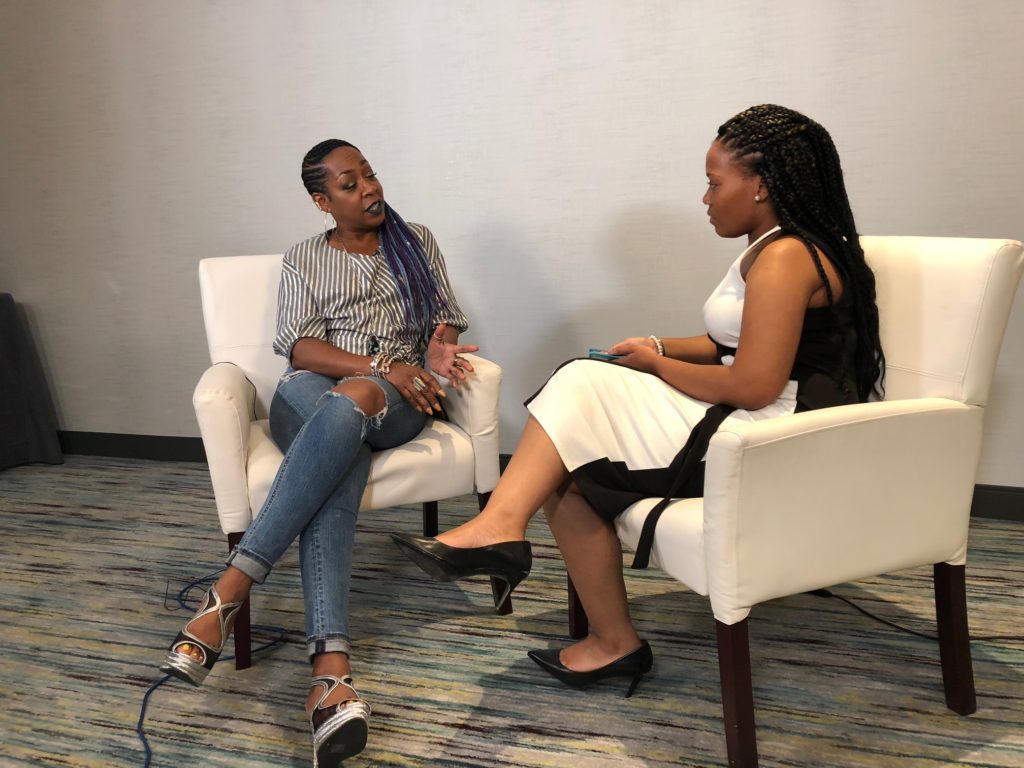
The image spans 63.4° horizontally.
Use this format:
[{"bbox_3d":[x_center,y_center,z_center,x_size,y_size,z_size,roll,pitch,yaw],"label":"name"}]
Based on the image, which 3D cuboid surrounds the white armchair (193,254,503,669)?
[{"bbox_3d":[-0.412,0.116,2.054,0.650,0.875,0.620,-7,12,-19],"label":"white armchair"}]

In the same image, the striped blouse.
[{"bbox_3d":[-0.354,-0.217,2.057,0.440,0.380,0.280,-8,3,-23],"label":"striped blouse"}]

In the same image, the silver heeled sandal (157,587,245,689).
[{"bbox_3d":[-0.577,0.497,1.630,0.090,0.200,0.245,26,-29,1],"label":"silver heeled sandal"}]

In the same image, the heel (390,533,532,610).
[{"bbox_3d":[-0.084,0.290,1.445,0.275,0.130,0.085,31,-30,-23],"label":"heel"}]

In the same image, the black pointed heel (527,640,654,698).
[{"bbox_3d":[0.148,0.548,1.671,0.275,0.130,0.085,5,14,32],"label":"black pointed heel"}]

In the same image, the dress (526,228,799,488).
[{"bbox_3d":[0.329,-0.034,1.573,0.600,0.520,0.410,0,12,12],"label":"dress"}]

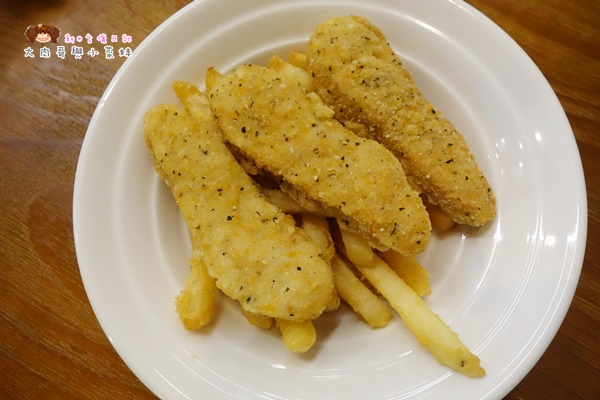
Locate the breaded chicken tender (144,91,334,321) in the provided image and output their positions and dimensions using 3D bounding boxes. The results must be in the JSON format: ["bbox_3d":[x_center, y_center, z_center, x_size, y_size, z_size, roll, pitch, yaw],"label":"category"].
[{"bbox_3d":[-0.030,0.004,0.189,0.042,0.023,0.111,-39,78,-8],"label":"breaded chicken tender"}]

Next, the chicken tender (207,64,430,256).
[{"bbox_3d":[0.008,-0.018,0.187,0.107,0.023,0.040,39,80,10],"label":"chicken tender"}]

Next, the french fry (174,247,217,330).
[{"bbox_3d":[-0.041,0.030,0.200,0.015,0.013,0.050,6,76,3],"label":"french fry"}]

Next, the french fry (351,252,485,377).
[{"bbox_3d":[0.046,0.043,0.186,0.013,0.011,0.072,-44,79,-9],"label":"french fry"}]

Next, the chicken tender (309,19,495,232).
[{"bbox_3d":[0.041,-0.034,0.201,0.039,0.024,0.114,-32,77,-6],"label":"chicken tender"}]

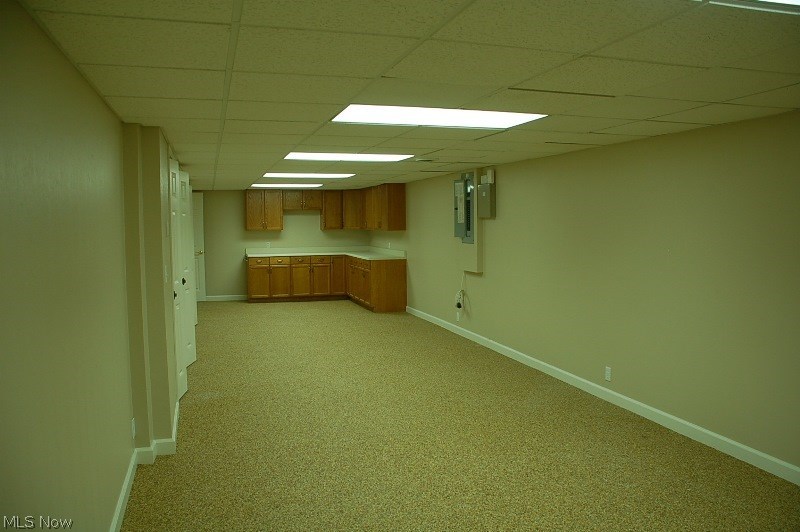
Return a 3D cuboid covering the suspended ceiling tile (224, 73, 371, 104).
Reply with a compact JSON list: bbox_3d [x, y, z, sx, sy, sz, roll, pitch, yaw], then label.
[{"bbox_3d":[-0.479,-0.829,2.790,0.605,0.020,0.600,-2,4,-18],"label":"suspended ceiling tile"}]

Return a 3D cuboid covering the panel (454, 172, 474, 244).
[{"bbox_3d":[0.821,-0.715,7.453,0.080,0.863,0.602,-2,4,-18],"label":"panel"}]

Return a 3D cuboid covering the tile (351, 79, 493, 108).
[{"bbox_3d":[0.130,-0.851,2.977,0.605,0.020,0.600,-2,4,-18],"label":"tile"}]

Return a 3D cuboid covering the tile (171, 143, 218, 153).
[{"bbox_3d":[-1.694,-0.986,4.942,0.352,0.020,0.600,-2,4,-18],"label":"tile"}]

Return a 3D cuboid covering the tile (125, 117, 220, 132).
[{"bbox_3d":[-1.409,-0.891,3.743,0.560,0.020,0.600,-2,5,-18],"label":"tile"}]

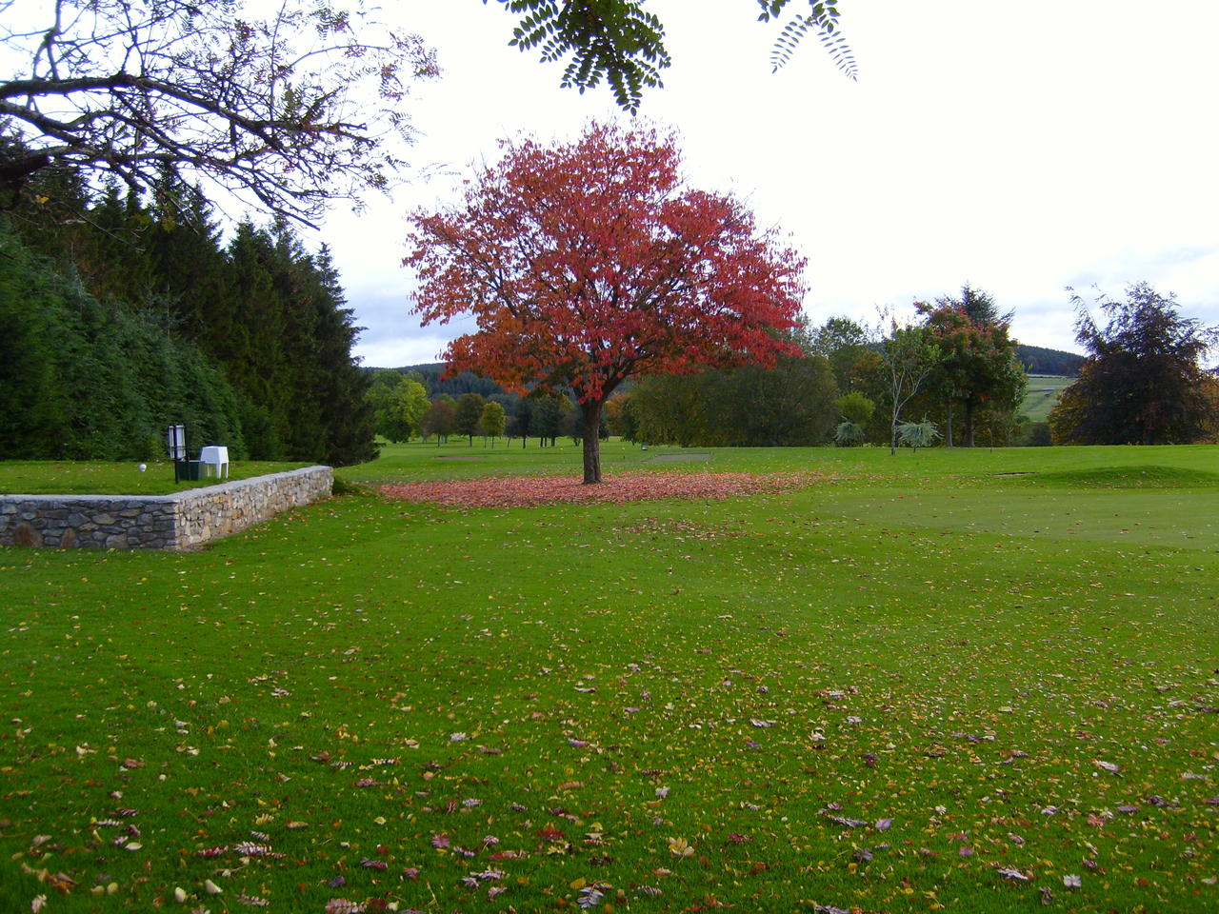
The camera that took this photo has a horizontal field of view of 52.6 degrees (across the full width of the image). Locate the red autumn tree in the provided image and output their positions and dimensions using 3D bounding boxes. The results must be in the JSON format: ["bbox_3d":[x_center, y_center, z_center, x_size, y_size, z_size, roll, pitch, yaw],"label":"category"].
[{"bbox_3d":[-0.096,-4.430,35.500,11.500,10.400,11.000,0,1,0],"label":"red autumn tree"}]

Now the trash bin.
[{"bbox_3d":[-8.261,0.253,24.300,0.450,0.420,0.400,0,1,0],"label":"trash bin"}]

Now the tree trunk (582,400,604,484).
[{"bbox_3d":[-0.480,-0.425,35.500,0.600,2.420,0.570,0,1,0],"label":"tree trunk"}]

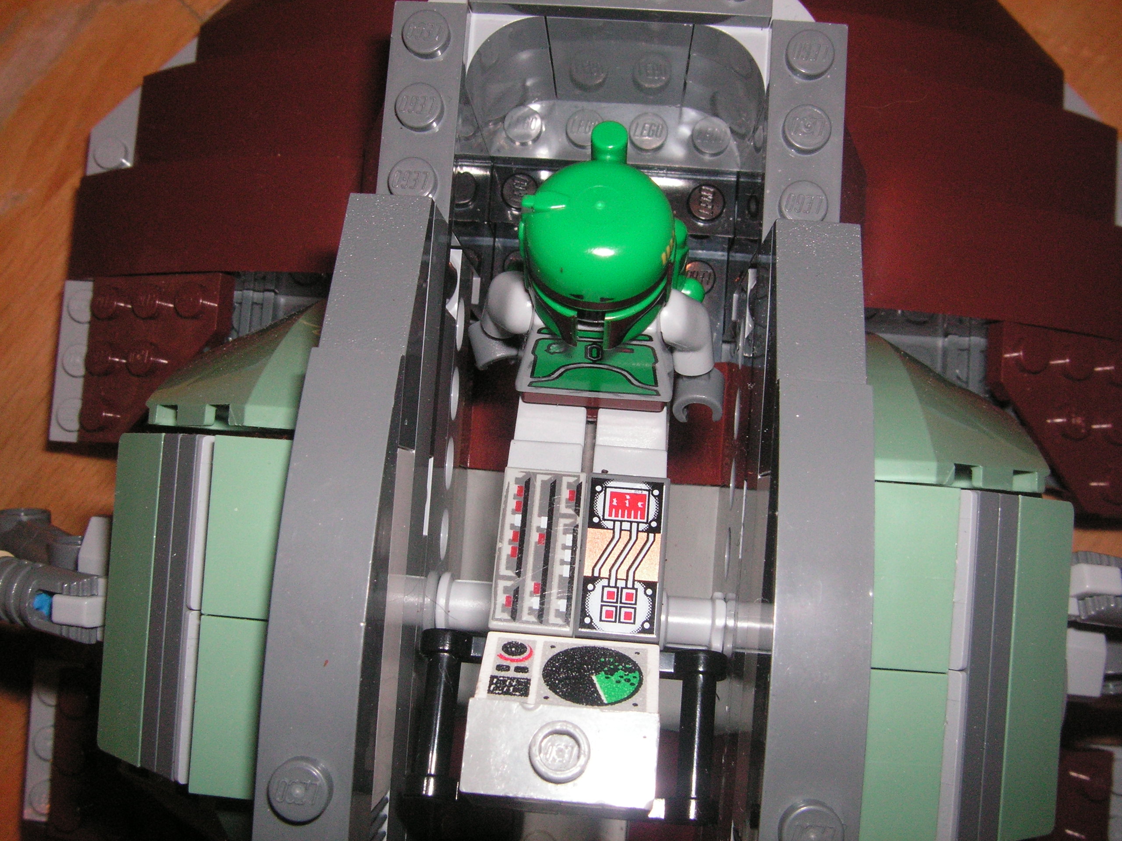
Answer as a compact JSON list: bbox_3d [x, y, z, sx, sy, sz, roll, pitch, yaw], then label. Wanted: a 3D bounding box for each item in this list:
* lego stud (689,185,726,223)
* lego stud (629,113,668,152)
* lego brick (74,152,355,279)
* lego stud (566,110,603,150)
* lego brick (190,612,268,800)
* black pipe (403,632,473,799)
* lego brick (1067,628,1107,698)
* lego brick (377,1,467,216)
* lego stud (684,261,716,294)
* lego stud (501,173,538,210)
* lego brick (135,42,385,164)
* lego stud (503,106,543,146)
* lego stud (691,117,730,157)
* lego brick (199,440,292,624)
[{"bbox_3d":[0.019,-0.028,0.159,0.005,0.002,0.005,4,88,4],"label":"lego stud"},{"bbox_3d":[0.011,-0.037,0.158,0.005,0.002,0.005,4,88,4],"label":"lego stud"},{"bbox_3d":[-0.048,-0.028,0.170,0.050,0.013,0.016,4,89,28],"label":"lego brick"},{"bbox_3d":[0.003,-0.037,0.158,0.005,0.002,0.005,4,88,4],"label":"lego stud"},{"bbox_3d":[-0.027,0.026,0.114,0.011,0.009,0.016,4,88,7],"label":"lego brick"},{"bbox_3d":[-0.011,0.027,0.114,0.005,0.005,0.016,4,79,0],"label":"black pipe"},{"bbox_3d":[0.060,0.029,0.149,0.008,0.009,0.008,4,88,4],"label":"lego brick"},{"bbox_3d":[-0.015,-0.031,0.130,0.008,0.005,0.026,4,83,3],"label":"lego brick"},{"bbox_3d":[0.018,-0.019,0.165,0.005,0.002,0.005,4,83,3],"label":"lego stud"},{"bbox_3d":[-0.005,-0.029,0.159,0.005,0.002,0.005,4,83,3],"label":"lego stud"},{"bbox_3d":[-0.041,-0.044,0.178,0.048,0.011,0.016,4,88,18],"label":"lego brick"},{"bbox_3d":[-0.005,-0.038,0.158,0.005,0.002,0.005,4,83,3],"label":"lego stud"},{"bbox_3d":[0.019,-0.036,0.157,0.005,0.002,0.005,4,83,3],"label":"lego stud"},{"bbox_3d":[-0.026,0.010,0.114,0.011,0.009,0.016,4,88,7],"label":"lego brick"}]

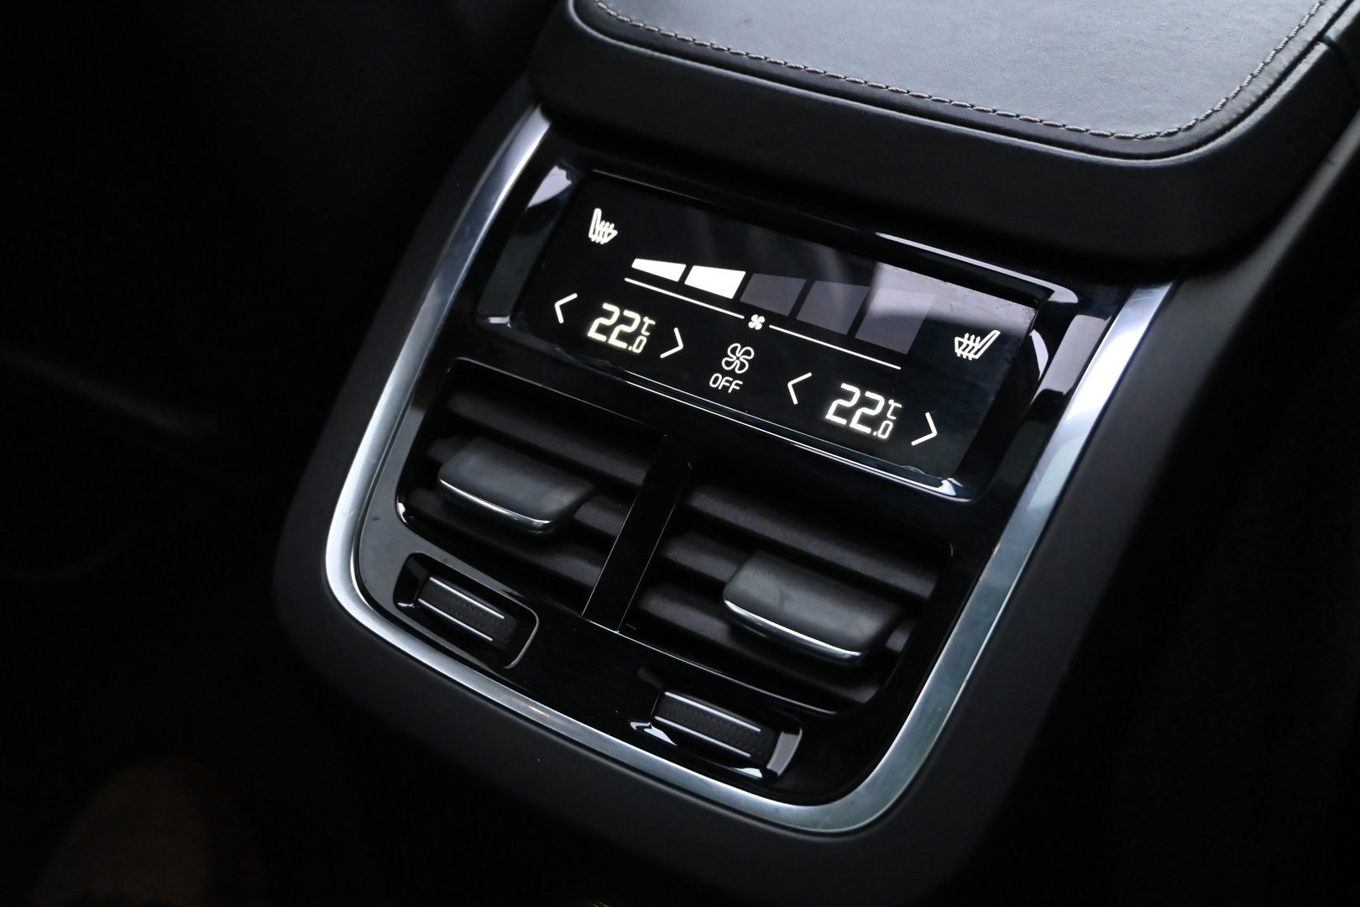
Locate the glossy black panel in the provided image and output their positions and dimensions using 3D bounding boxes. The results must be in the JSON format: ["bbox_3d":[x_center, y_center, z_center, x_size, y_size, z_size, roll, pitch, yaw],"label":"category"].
[{"bbox_3d":[0.021,-0.032,0.420,0.130,0.012,0.044,21,76,28],"label":"glossy black panel"}]

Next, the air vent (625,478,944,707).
[{"bbox_3d":[0.024,0.033,0.390,0.063,0.022,0.044,21,76,28],"label":"air vent"}]

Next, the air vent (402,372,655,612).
[{"bbox_3d":[-0.038,0.010,0.426,0.063,0.022,0.044,21,76,28],"label":"air vent"}]

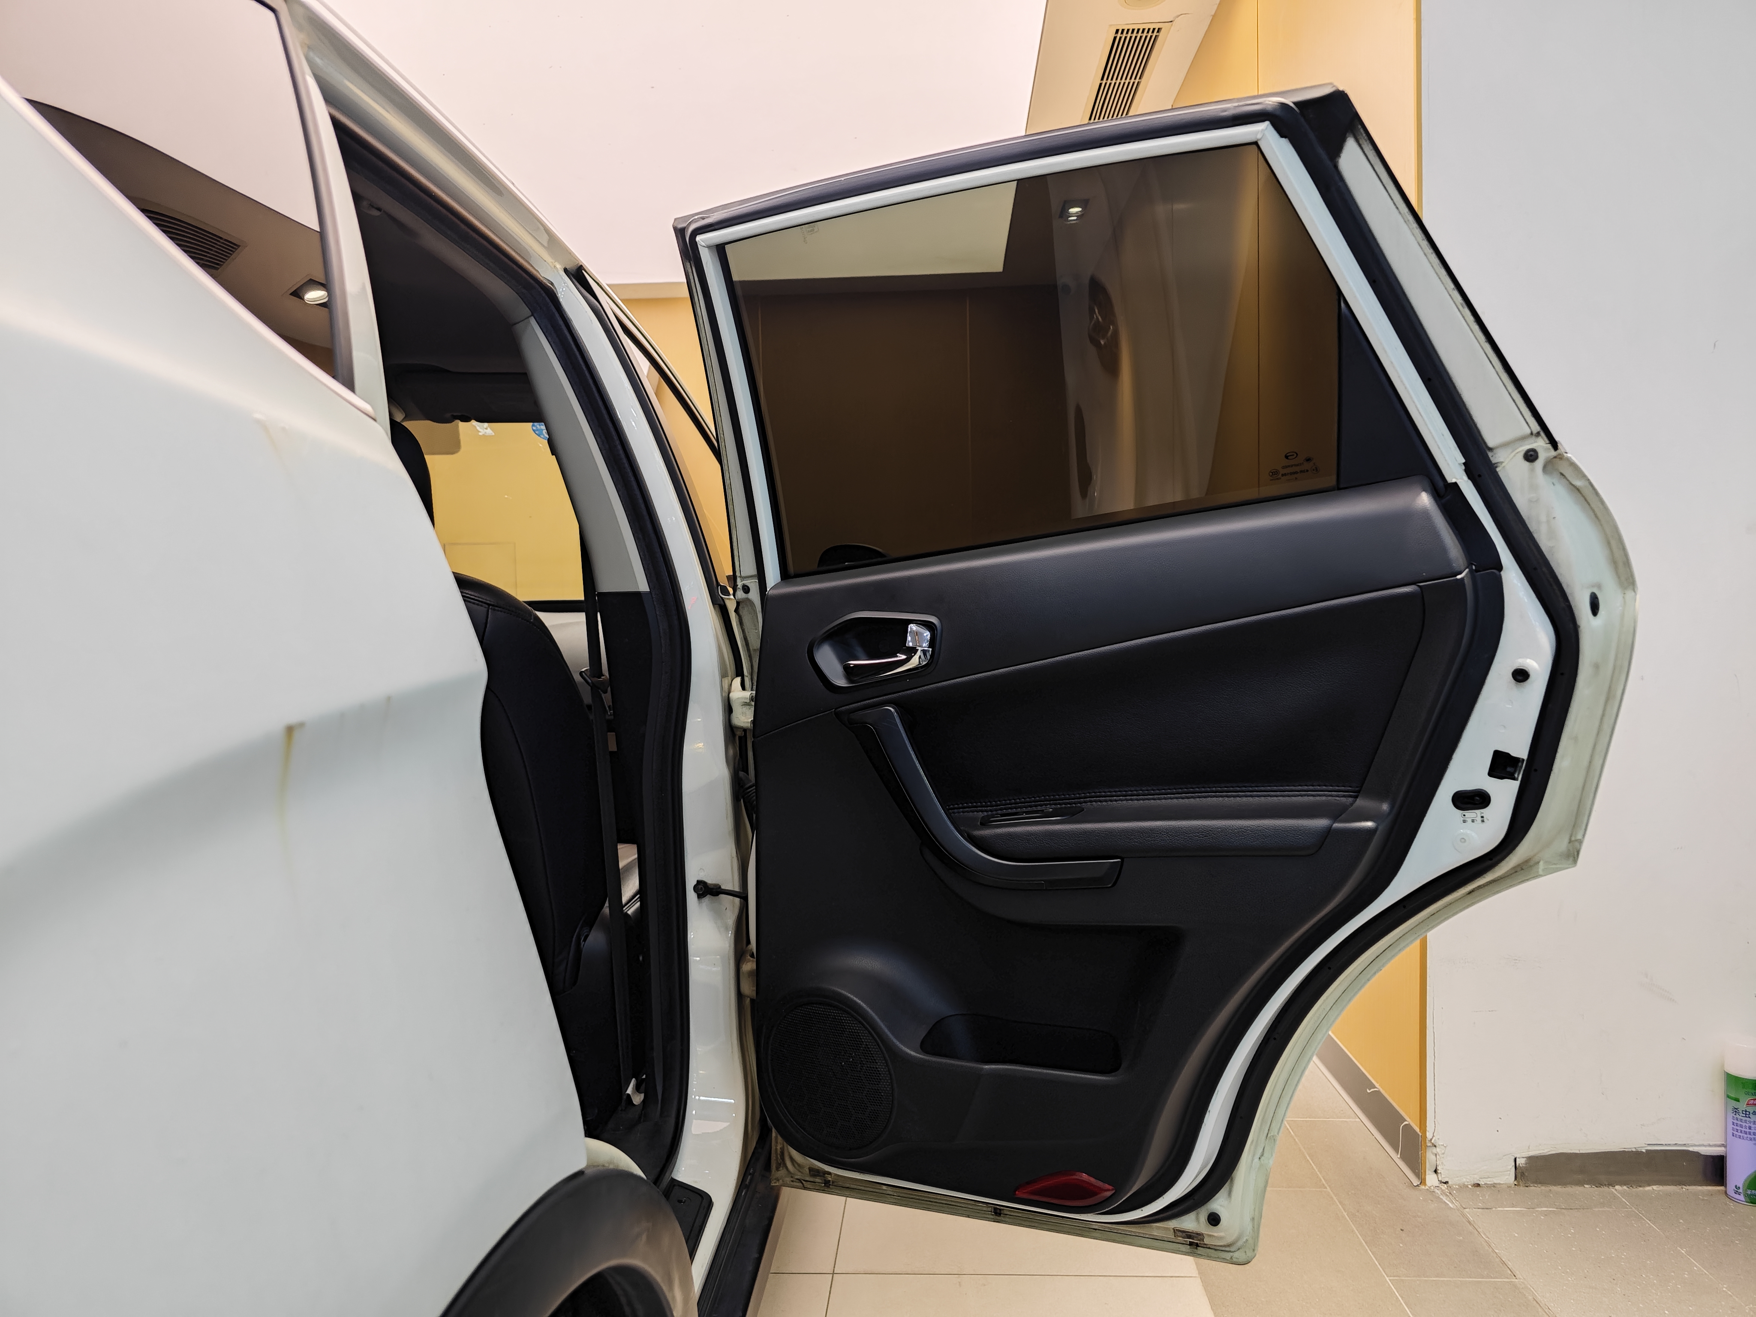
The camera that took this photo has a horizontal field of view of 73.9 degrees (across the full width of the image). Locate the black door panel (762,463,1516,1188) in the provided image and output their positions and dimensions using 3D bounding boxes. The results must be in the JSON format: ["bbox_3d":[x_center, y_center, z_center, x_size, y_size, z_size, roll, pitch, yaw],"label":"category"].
[{"bbox_3d":[0.209,0.218,1.219,0.793,0.772,0.115,0,3,23],"label":"black door panel"}]

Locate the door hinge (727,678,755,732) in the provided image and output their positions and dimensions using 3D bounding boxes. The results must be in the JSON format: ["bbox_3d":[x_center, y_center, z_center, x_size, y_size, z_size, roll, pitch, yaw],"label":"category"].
[{"bbox_3d":[-0.165,0.057,1.450,0.040,0.067,0.050,0,3,23],"label":"door hinge"}]

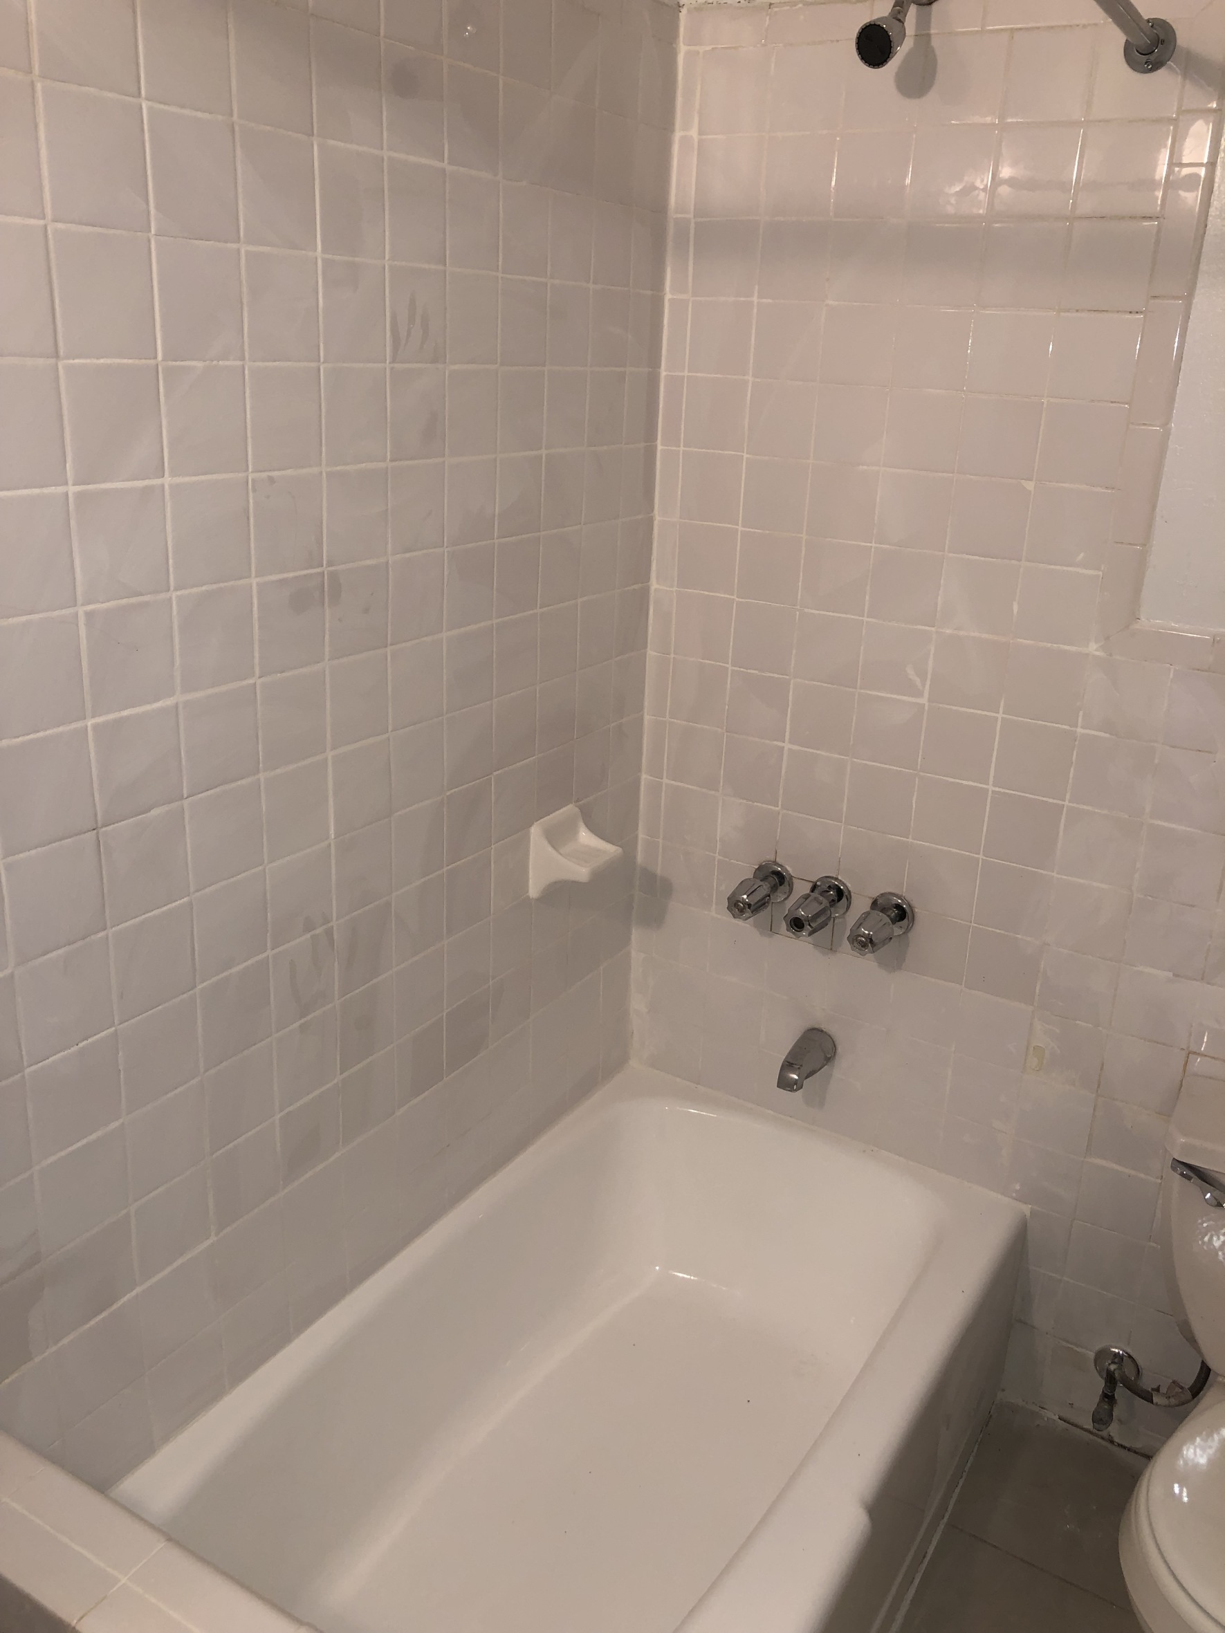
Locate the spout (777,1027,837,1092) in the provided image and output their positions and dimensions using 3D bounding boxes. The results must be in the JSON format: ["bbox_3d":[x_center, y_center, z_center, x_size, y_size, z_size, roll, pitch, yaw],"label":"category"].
[{"bbox_3d":[0.311,0.403,2.164,0.063,0.072,0.118,15,23,30],"label":"spout"}]

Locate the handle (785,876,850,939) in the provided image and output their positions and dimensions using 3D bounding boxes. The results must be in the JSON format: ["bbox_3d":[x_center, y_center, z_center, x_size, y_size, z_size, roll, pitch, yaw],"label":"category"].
[{"bbox_3d":[0.319,0.147,2.069,0.070,0.070,0.129,15,23,30],"label":"handle"}]

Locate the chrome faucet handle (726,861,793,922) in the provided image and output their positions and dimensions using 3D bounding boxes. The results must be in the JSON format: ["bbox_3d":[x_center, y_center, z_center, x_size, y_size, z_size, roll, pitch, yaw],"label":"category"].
[{"bbox_3d":[0.233,0.126,2.121,0.070,0.070,0.129,15,23,30],"label":"chrome faucet handle"}]

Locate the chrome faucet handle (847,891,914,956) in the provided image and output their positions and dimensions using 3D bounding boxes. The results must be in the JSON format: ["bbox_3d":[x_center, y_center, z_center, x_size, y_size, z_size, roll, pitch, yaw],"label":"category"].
[{"bbox_3d":[0.405,0.170,2.018,0.070,0.070,0.129,15,23,30],"label":"chrome faucet handle"}]

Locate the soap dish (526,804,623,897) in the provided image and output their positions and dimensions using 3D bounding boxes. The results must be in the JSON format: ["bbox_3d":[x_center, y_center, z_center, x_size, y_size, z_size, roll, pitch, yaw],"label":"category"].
[{"bbox_3d":[-0.051,0.064,2.017,0.098,0.120,0.115,14,22,28],"label":"soap dish"}]

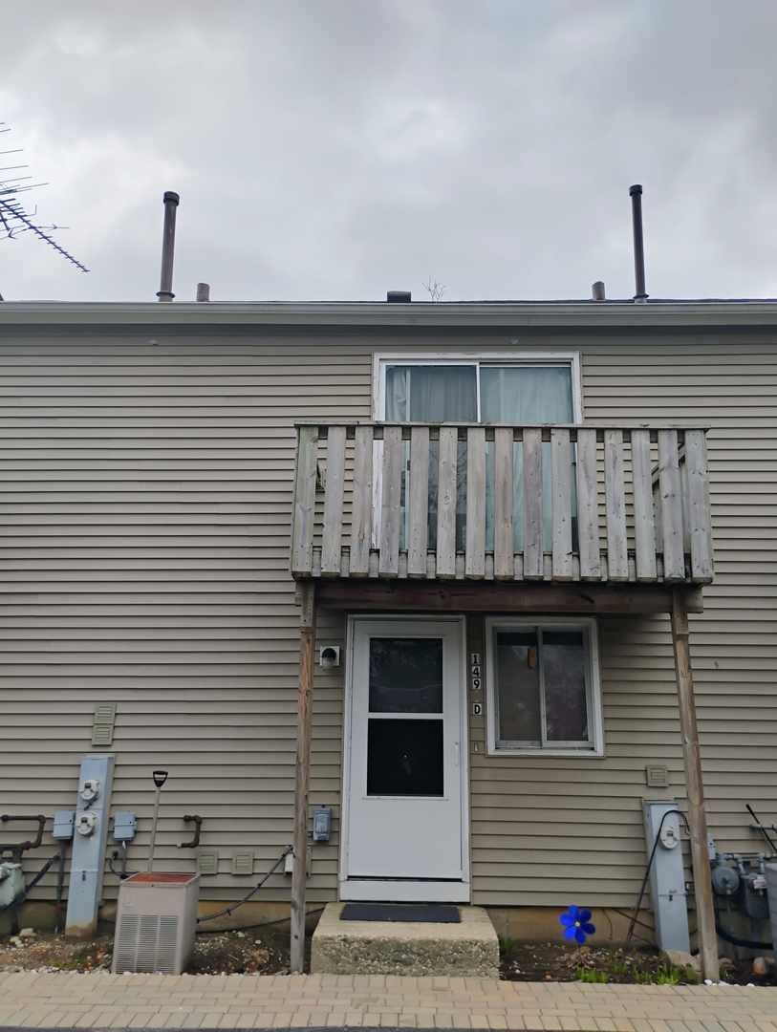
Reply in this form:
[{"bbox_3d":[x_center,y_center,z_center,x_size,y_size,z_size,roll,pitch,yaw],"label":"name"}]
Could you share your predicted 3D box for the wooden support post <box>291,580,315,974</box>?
[{"bbox_3d":[-0.595,1.718,5.805,0.092,2.620,0.092,0,-15,1],"label":"wooden support post"}]

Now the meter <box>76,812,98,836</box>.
[{"bbox_3d":[-2.358,2.407,6.529,0.150,0.160,0.110,0,-14,2],"label":"meter"}]

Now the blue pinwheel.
[{"bbox_3d":[1.346,2.921,5.977,0.250,0.255,0.060,0,-14,2],"label":"blue pinwheel"}]

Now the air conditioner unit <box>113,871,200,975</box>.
[{"bbox_3d":[-1.554,2.753,5.669,0.437,0.545,0.430,0,-14,2],"label":"air conditioner unit"}]

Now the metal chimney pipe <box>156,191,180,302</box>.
[{"bbox_3d":[-2.650,-3.252,10.085,0.215,1.502,0.215,-1,-15,1],"label":"metal chimney pipe"}]

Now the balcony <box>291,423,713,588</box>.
[{"bbox_3d":[0.843,0.005,6.743,3.070,1.155,1.160,0,-14,2],"label":"balcony"}]

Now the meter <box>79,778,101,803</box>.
[{"bbox_3d":[-2.340,2.160,6.568,0.165,0.172,0.105,0,-15,1],"label":"meter"}]

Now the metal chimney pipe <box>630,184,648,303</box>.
[{"bbox_3d":[2.991,-3.261,9.982,0.185,1.592,0.185,2,-15,2],"label":"metal chimney pipe"}]

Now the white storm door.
[{"bbox_3d":[0.144,1.927,6.802,1.020,2.228,0.080,0,-15,1],"label":"white storm door"}]

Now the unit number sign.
[{"bbox_3d":[0.736,1.300,6.979,0.072,0.295,0.012,0,-15,1],"label":"unit number sign"}]

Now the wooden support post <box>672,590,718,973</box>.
[{"bbox_3d":[2.076,1.755,5.701,0.092,2.570,0.092,0,-14,2],"label":"wooden support post"}]

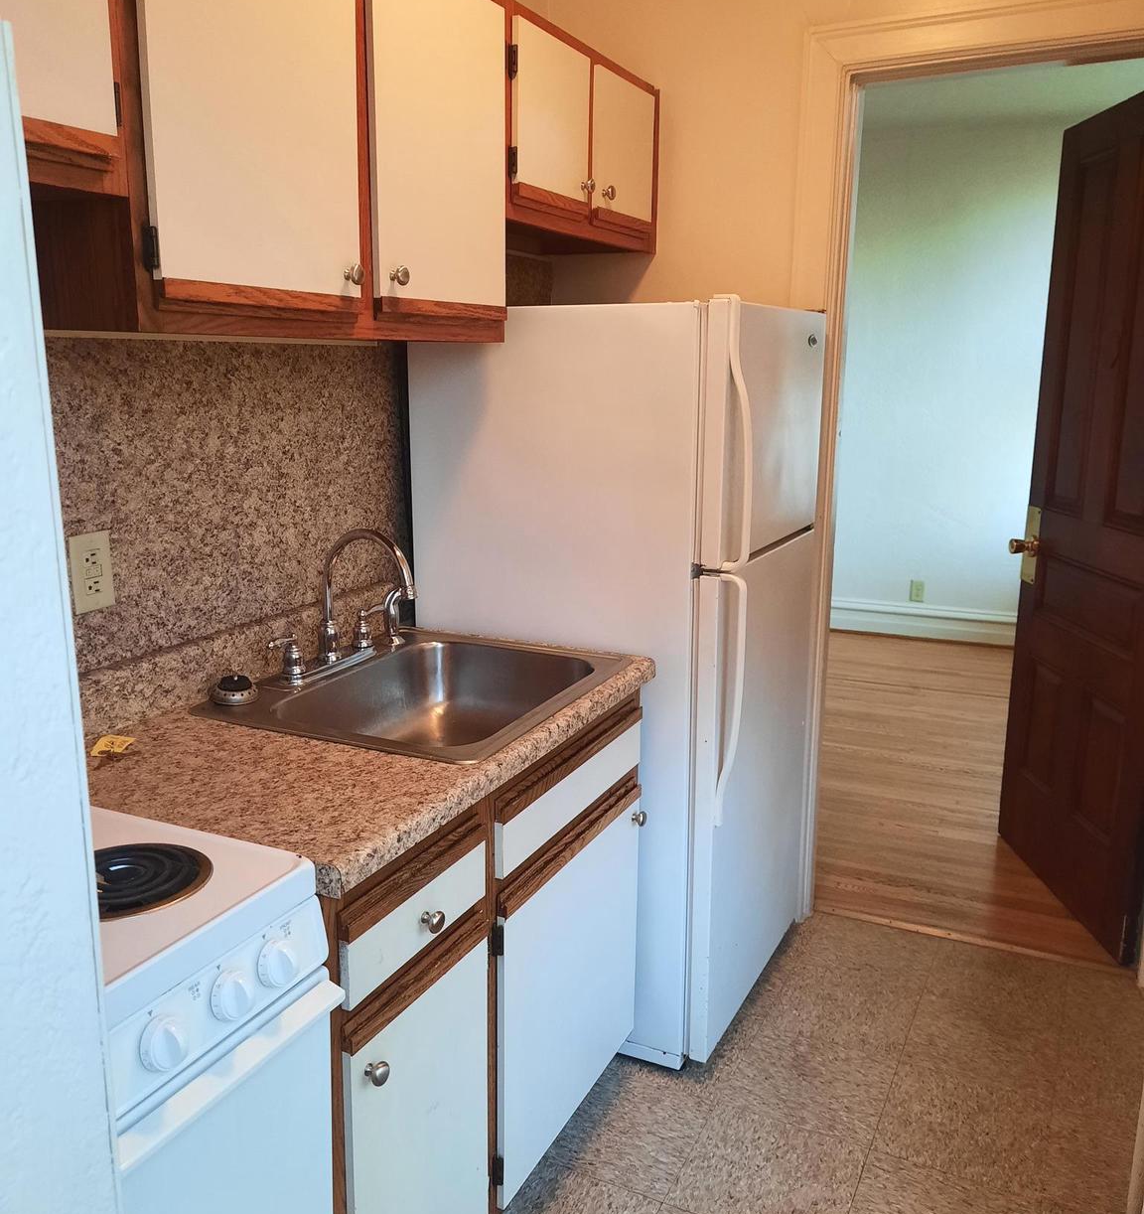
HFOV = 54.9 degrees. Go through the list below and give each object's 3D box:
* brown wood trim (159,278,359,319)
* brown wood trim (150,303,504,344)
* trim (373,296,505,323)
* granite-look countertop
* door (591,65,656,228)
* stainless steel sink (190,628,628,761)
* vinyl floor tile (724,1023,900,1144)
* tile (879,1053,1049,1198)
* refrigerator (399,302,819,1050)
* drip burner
[{"bbox_3d":[-0.421,-0.426,1.538,0.022,0.037,0.405,6,14,26],"label":"brown wood trim"},{"bbox_3d":[-0.332,-0.447,1.745,0.025,0.040,0.895,6,14,25],"label":"brown wood trim"},{"bbox_3d":[-0.220,-0.514,1.908,0.025,0.027,0.415,6,14,25],"label":"trim"},{"bbox_3d":[-0.332,0.191,1.809,0.635,0.042,0.985,6,14,26],"label":"granite-look countertop"},{"bbox_3d":[0.118,-1.060,2.556,0.028,0.299,0.323,6,14,25],"label":"door"},{"bbox_3d":[-0.257,0.223,2.030,0.538,0.180,0.635,6,14,25],"label":"stainless steel sink"},{"bbox_3d":[0.508,1.000,2.325,0.305,0.008,0.305,6,14,25],"label":"vinyl floor tile"},{"bbox_3d":[0.781,1.030,2.195,0.305,0.008,0.305,6,14,25],"label":"tile"},{"bbox_3d":[0.143,0.115,2.586,0.750,1.590,0.700,6,14,26],"label":"refrigerator"},{"bbox_3d":[-0.493,0.305,1.209,0.191,0.030,0.191,6,14,26],"label":"drip burner"}]

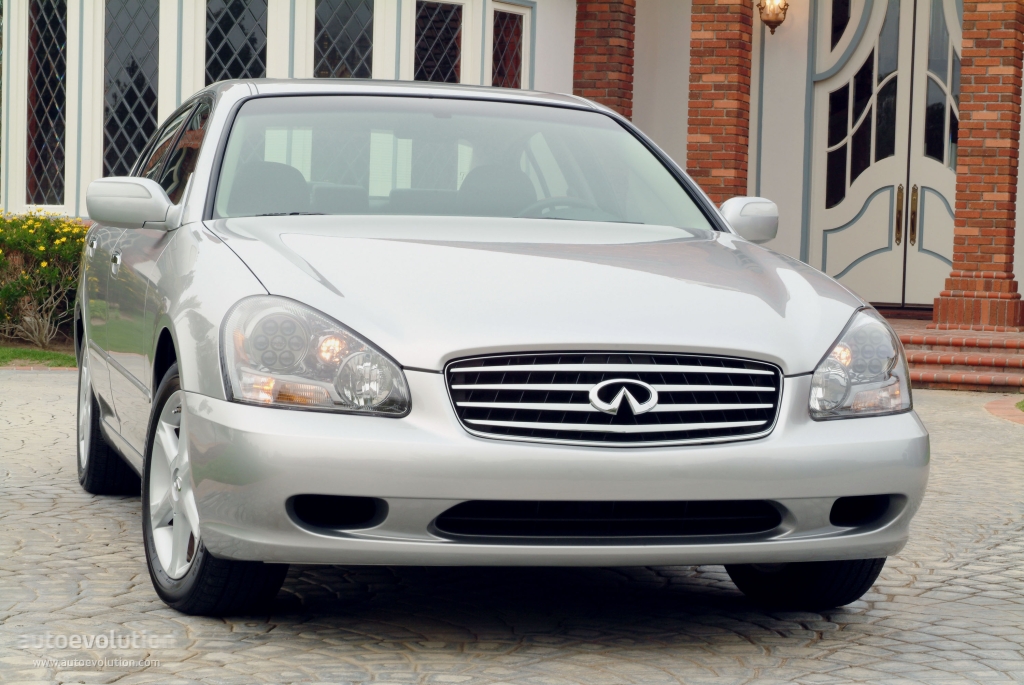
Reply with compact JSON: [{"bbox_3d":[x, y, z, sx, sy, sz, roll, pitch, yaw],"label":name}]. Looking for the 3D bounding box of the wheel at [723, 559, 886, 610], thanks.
[{"bbox_3d":[0.775,0.382,6.112,0.235,0.675,0.675,0,2,-24],"label":"wheel"}]

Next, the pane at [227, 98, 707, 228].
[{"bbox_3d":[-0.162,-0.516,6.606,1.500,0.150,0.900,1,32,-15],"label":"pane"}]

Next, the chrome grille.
[{"bbox_3d":[0.247,0.127,5.062,0.815,0.215,0.110,1,2,-15],"label":"chrome grille"}]

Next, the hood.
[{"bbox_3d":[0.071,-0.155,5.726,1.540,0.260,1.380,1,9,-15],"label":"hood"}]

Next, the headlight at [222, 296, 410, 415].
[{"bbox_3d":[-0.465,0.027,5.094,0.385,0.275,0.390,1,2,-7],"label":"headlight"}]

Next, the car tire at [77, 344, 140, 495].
[{"bbox_3d":[-1.489,0.240,8.471,0.235,0.675,0.675,1,2,-15],"label":"car tire"}]

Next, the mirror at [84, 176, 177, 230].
[{"bbox_3d":[-1.076,-0.397,6.398,0.260,0.155,0.190,1,2,-15],"label":"mirror"}]

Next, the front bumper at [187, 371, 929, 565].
[{"bbox_3d":[0.183,0.290,5.290,1.830,0.480,0.600,1,2,-15],"label":"front bumper"}]

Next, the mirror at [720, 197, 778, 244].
[{"bbox_3d":[0.729,-0.372,6.886,0.260,0.155,0.190,1,2,-15],"label":"mirror"}]

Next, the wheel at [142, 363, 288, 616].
[{"bbox_3d":[-0.745,0.361,5.702,0.235,0.675,0.675,0,2,-24],"label":"wheel"}]

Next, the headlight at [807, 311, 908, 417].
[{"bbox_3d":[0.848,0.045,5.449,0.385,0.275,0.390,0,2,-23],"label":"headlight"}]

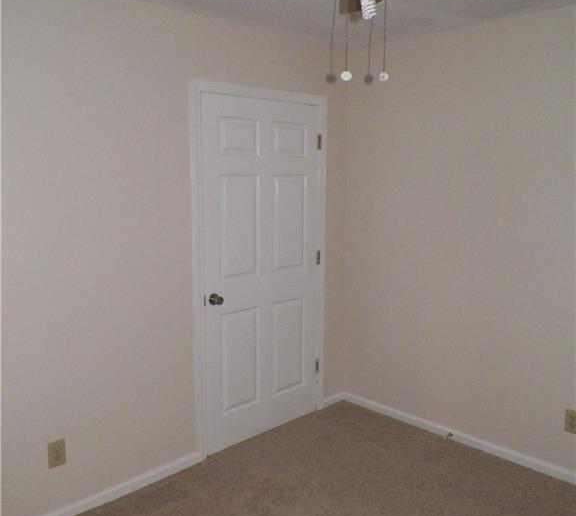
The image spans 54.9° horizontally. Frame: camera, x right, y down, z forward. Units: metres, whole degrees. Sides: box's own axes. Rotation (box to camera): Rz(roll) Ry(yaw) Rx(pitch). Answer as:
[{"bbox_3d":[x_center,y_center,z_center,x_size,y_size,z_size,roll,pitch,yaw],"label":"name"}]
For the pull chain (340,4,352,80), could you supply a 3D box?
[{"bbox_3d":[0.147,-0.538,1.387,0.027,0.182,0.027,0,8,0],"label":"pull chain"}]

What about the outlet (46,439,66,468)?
[{"bbox_3d":[-1.058,0.901,2.548,0.070,0.115,0.008,-8,11,-44],"label":"outlet"}]

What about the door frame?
[{"bbox_3d":[-0.130,0.087,3.354,0.950,2.060,0.060,-8,11,-44],"label":"door frame"}]

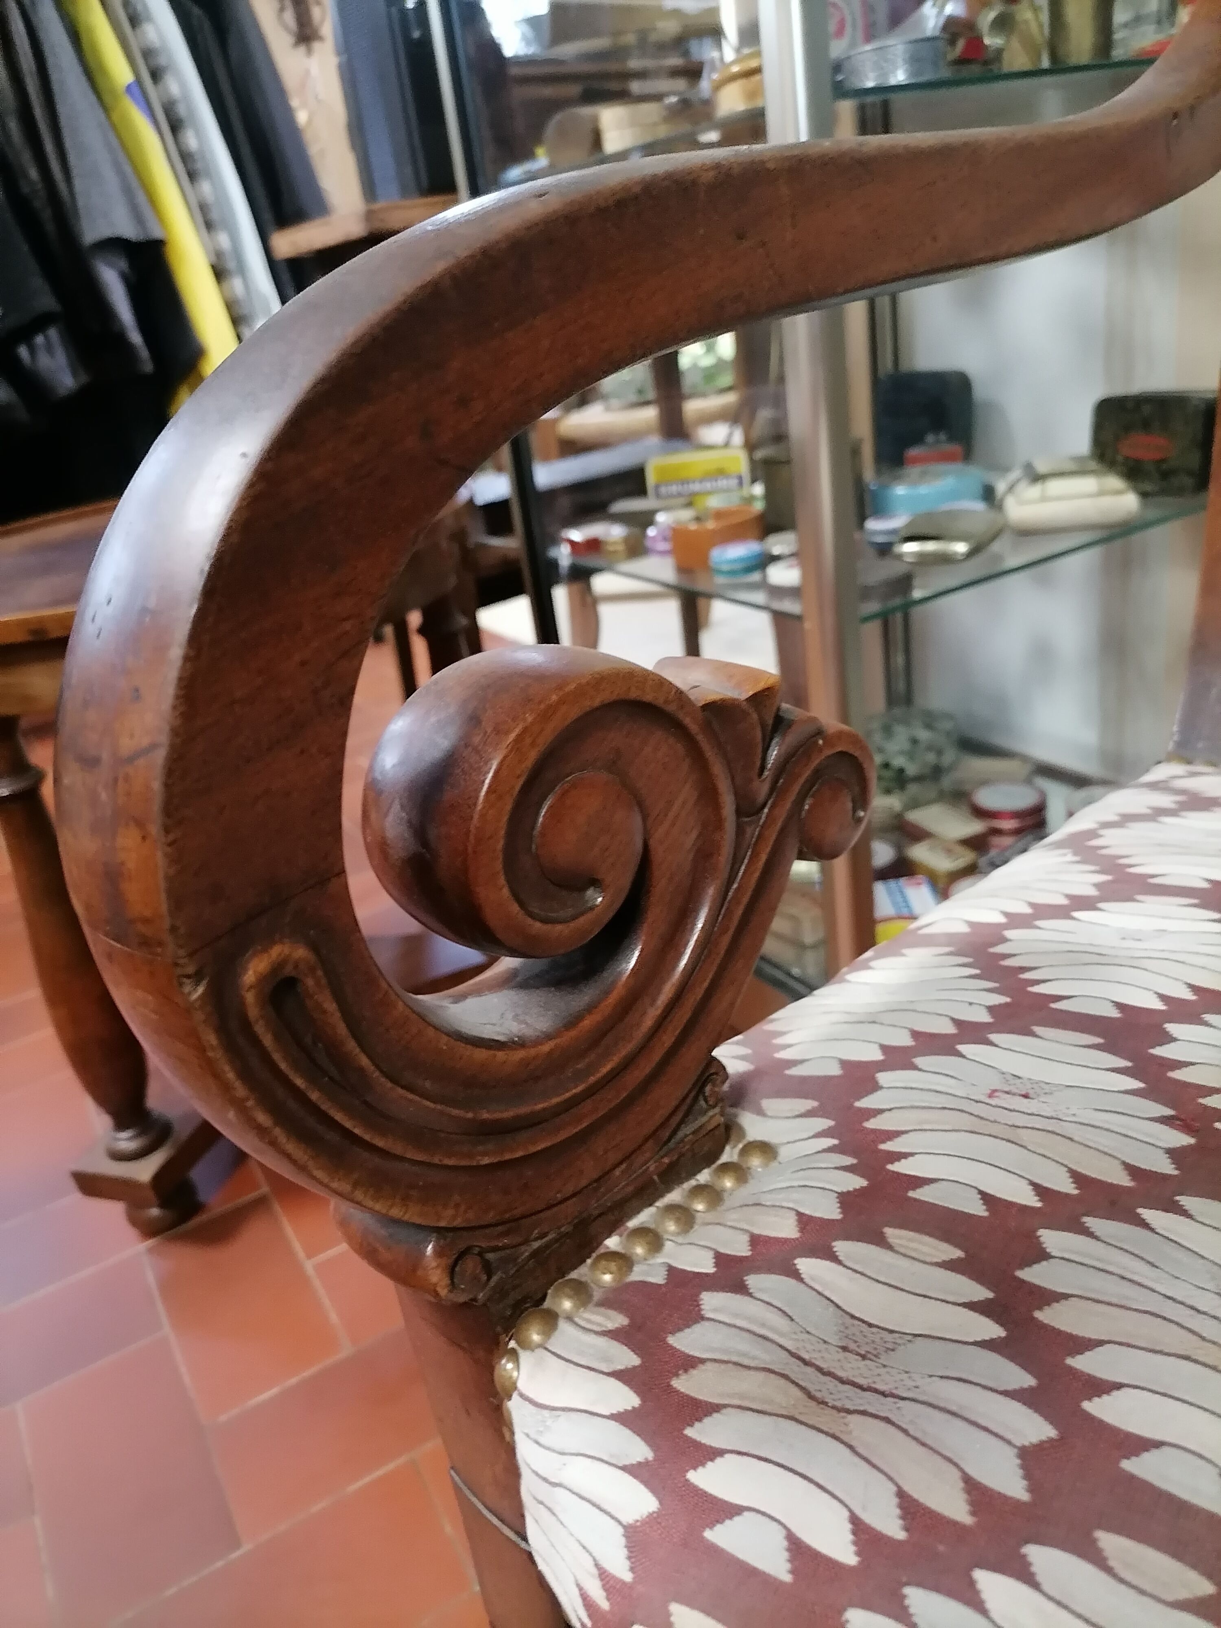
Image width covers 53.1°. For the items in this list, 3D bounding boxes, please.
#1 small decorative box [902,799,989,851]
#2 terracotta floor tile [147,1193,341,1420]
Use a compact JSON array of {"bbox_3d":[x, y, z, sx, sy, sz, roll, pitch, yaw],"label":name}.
[{"bbox_3d":[0.422,0.021,1.538,0.055,0.025,0.093,-18,25,-20],"label":"small decorative box"},{"bbox_3d":[-0.319,0.422,1.061,0.114,0.014,0.231,-20,26,-25],"label":"terracotta floor tile"}]

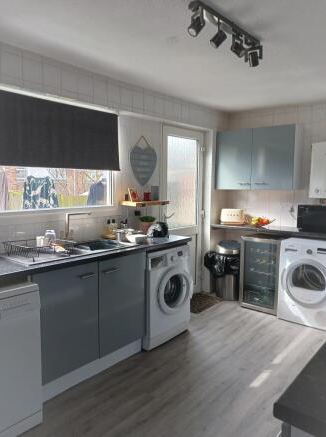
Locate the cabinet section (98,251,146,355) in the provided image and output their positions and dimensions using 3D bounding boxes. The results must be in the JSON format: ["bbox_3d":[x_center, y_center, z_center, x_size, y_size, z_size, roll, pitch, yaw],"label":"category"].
[{"bbox_3d":[-0.514,0.626,2.824,0.570,0.725,0.500,4,7,40],"label":"cabinet section"}]

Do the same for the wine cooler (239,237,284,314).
[{"bbox_3d":[1.261,0.627,4.046,0.450,0.835,0.510,5,7,40],"label":"wine cooler"}]

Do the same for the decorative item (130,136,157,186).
[{"bbox_3d":[-0.183,-0.572,3.443,0.020,0.495,0.403,5,8,41],"label":"decorative item"}]

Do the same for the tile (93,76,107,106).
[{"bbox_3d":[-0.533,-1.086,2.903,0.011,0.177,0.150,5,8,41],"label":"tile"}]

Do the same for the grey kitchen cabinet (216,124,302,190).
[{"bbox_3d":[1.191,-0.726,4.271,1.009,0.747,0.310,5,7,40],"label":"grey kitchen cabinet"}]

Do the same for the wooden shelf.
[{"bbox_3d":[-0.171,-0.151,3.351,0.218,0.030,0.467,5,8,41],"label":"wooden shelf"}]

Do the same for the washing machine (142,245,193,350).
[{"bbox_3d":[-0.131,0.651,3.182,0.556,0.848,0.599,5,8,41],"label":"washing machine"}]

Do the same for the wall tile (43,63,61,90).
[{"bbox_3d":[-0.830,-1.062,2.562,0.011,0.155,0.152,5,8,41],"label":"wall tile"}]

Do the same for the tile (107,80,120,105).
[{"bbox_3d":[-0.447,-1.134,3.087,0.010,0.164,0.147,5,7,40],"label":"tile"}]

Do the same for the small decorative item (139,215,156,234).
[{"bbox_3d":[-0.147,0.065,3.266,0.144,0.189,0.144,0,6,0],"label":"small decorative item"}]

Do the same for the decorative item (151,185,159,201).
[{"bbox_3d":[-0.080,-0.261,3.636,0.045,0.150,0.080,5,7,40],"label":"decorative item"}]

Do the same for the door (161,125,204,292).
[{"bbox_3d":[0.241,-0.026,4.010,0.060,2.011,0.787,5,8,41],"label":"door"}]

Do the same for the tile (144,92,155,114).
[{"bbox_3d":[-0.132,-1.134,3.363,0.011,0.176,0.170,5,8,41],"label":"tile"}]

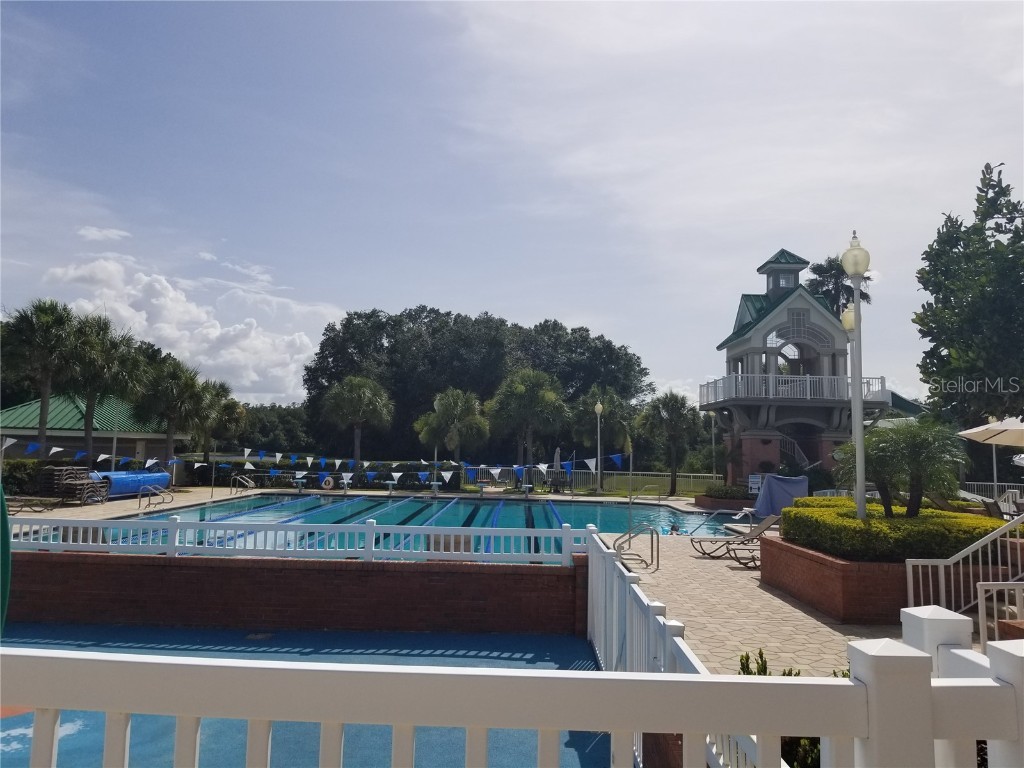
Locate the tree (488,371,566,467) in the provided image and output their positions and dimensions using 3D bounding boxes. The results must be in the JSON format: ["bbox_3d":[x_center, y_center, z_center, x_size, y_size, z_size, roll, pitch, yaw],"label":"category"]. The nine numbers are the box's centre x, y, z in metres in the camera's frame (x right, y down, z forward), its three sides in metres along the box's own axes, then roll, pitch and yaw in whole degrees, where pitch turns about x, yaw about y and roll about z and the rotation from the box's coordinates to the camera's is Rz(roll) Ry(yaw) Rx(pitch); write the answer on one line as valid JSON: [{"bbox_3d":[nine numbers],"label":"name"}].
[{"bbox_3d":[0.800,2.487,42.438,4.420,6.720,4.420,1,-5,1],"label":"tree"}]

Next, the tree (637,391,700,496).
[{"bbox_3d":[8.302,3.105,40.799,3.410,5.540,3.410,1,-5,1],"label":"tree"}]

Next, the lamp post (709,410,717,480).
[{"bbox_3d":[12.474,3.929,47.720,0.450,4.948,0.450,1,-5,1],"label":"lamp post"}]

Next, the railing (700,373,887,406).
[{"bbox_3d":[14.104,0.480,40.063,7.110,1.240,7.000,1,-5,1],"label":"railing"}]

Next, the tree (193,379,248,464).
[{"bbox_3d":[-16.339,2.606,43.110,3.130,5.850,3.130,1,-5,1],"label":"tree"}]

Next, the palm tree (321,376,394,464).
[{"bbox_3d":[-8.663,2.650,42.517,4.124,6.160,4.124,1,-5,1],"label":"palm tree"}]

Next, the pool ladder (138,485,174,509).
[{"bbox_3d":[-11.970,3.816,25.883,0.860,0.791,0.560,1,-5,1],"label":"pool ladder"}]

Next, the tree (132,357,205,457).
[{"bbox_3d":[-16.773,1.792,37.664,3.410,6.510,3.410,1,-5,1],"label":"tree"}]

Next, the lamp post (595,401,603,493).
[{"bbox_3d":[4.745,3.442,42.317,0.450,5.135,0.450,1,-5,1],"label":"lamp post"}]

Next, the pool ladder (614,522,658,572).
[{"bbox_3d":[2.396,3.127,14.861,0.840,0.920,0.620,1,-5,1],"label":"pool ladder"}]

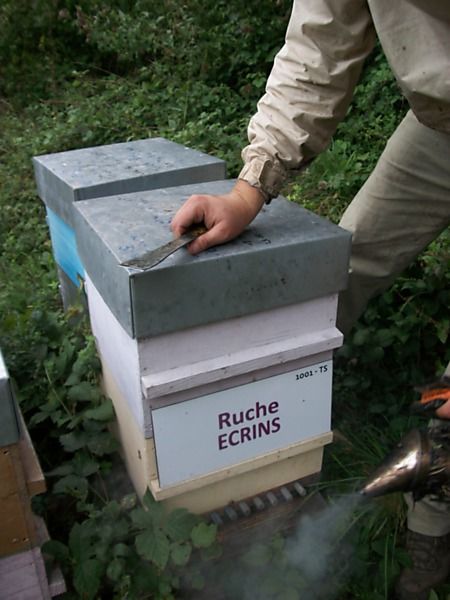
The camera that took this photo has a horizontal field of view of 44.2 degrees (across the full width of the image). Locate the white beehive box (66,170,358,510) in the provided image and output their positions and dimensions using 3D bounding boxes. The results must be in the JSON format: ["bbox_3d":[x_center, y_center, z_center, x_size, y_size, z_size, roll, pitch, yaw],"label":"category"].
[{"bbox_3d":[-0.039,0.084,1.133,0.386,0.528,0.399,-12,30,-22],"label":"white beehive box"}]

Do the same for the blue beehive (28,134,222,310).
[{"bbox_3d":[-0.242,-0.130,1.552,0.384,0.518,0.392,-17,30,-25],"label":"blue beehive"}]

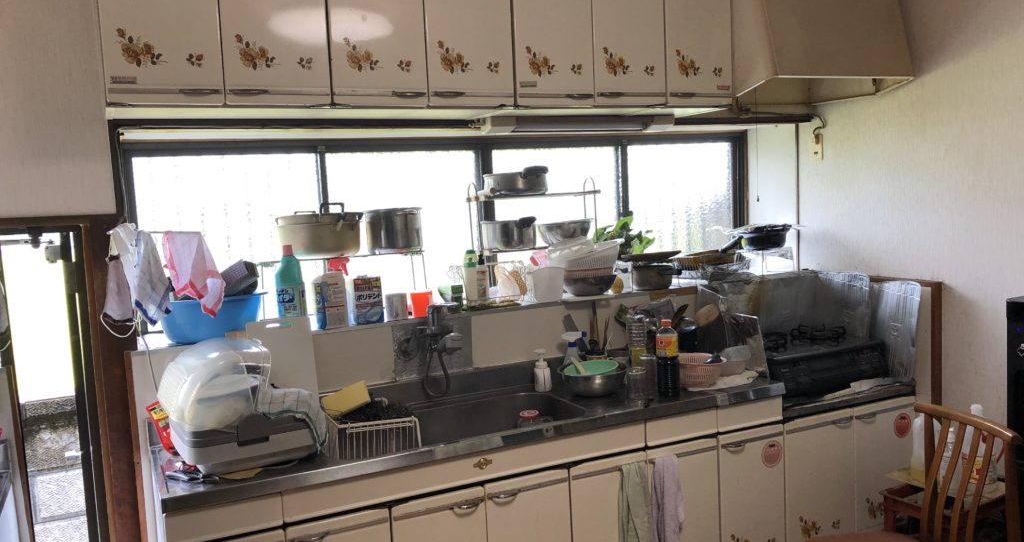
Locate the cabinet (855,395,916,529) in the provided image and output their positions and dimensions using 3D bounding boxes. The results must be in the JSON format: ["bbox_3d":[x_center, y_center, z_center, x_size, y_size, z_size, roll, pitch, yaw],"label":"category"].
[{"bbox_3d":[1.380,0.777,3.524,0.337,0.561,0.500,-5,6,-25],"label":"cabinet"}]

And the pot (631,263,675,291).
[{"bbox_3d":[0.598,0.023,3.535,0.170,0.102,0.170,-3,5,0],"label":"pot"}]

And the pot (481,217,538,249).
[{"bbox_3d":[0.011,-0.138,3.111,0.207,0.135,0.325,-5,6,-25],"label":"pot"}]

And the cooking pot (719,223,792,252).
[{"bbox_3d":[1.068,-0.143,3.674,0.350,0.100,0.207,-5,6,-25],"label":"cooking pot"}]

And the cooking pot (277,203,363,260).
[{"bbox_3d":[-0.687,-0.145,2.958,0.290,0.190,0.290,-5,6,-25],"label":"cooking pot"}]

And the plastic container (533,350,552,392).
[{"bbox_3d":[0.116,0.363,3.073,0.068,0.158,0.062,-2,6,3],"label":"plastic container"}]

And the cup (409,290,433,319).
[{"bbox_3d":[-0.334,0.119,3.007,0.076,0.094,0.076,-3,5,0],"label":"cup"}]

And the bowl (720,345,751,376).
[{"bbox_3d":[0.861,0.351,3.211,0.140,0.080,0.140,-5,6,-25],"label":"bowl"}]

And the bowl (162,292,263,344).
[{"bbox_3d":[-0.981,0.149,2.745,0.345,0.147,0.345,-5,6,-25],"label":"bowl"}]

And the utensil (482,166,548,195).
[{"bbox_3d":[0.044,-0.346,3.159,0.243,0.103,0.385,-5,6,-25],"label":"utensil"}]

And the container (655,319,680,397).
[{"bbox_3d":[0.553,0.304,2.925,0.080,0.268,0.080,-2,6,0],"label":"container"}]

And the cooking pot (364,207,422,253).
[{"bbox_3d":[-0.437,-0.148,3.066,0.205,0.160,0.205,-3,5,0],"label":"cooking pot"}]

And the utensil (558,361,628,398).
[{"bbox_3d":[0.295,0.395,3.010,0.253,0.092,0.253,-2,6,0],"label":"utensil"}]

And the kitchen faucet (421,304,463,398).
[{"bbox_3d":[-0.250,0.275,2.896,0.135,0.320,0.190,-5,6,-25],"label":"kitchen faucet"}]

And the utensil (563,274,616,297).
[{"bbox_3d":[0.293,0.050,3.217,0.210,0.082,0.210,-3,6,0],"label":"utensil"}]

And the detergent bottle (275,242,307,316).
[{"bbox_3d":[-0.753,0.061,2.819,0.092,0.282,0.068,-2,6,10],"label":"detergent bottle"}]

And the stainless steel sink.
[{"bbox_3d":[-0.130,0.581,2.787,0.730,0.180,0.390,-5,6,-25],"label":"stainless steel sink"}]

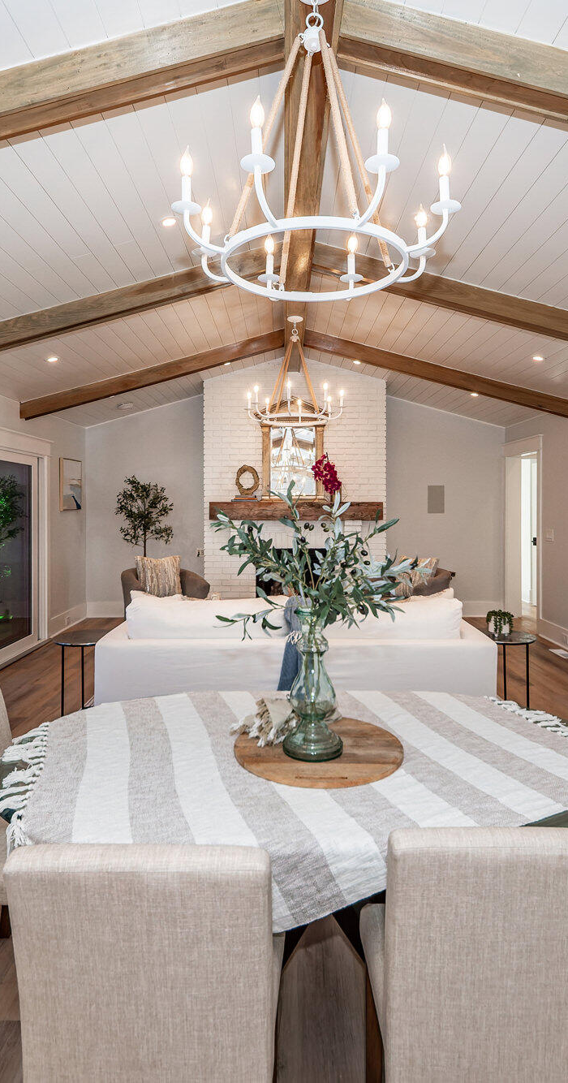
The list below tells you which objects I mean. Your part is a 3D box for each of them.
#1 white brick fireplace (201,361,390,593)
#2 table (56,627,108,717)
[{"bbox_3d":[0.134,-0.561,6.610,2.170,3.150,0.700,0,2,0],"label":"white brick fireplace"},{"bbox_3d":[-1.290,0.913,3.450,0.360,0.600,0.360,0,2,0],"label":"table"}]

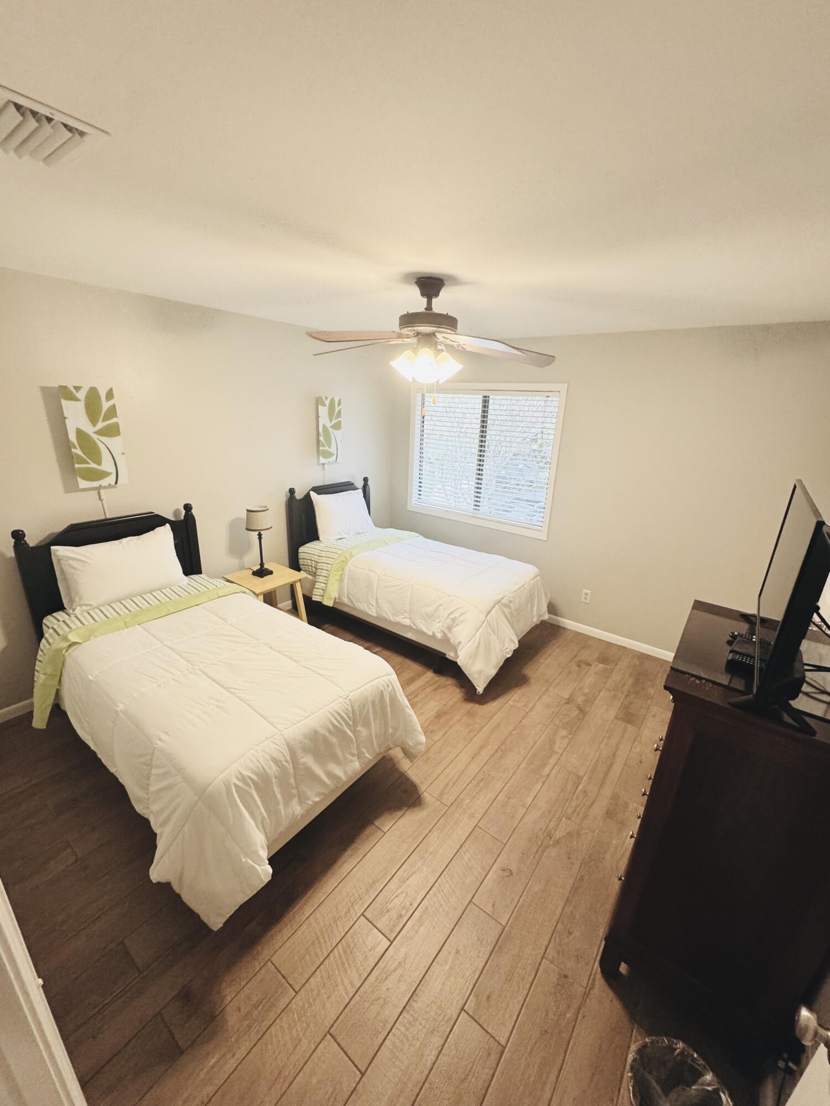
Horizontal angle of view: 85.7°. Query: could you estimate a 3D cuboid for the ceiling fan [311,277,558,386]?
[{"bbox_3d":[0.062,-1.082,2.223,1.290,0.465,1.260,5,19,6],"label":"ceiling fan"}]

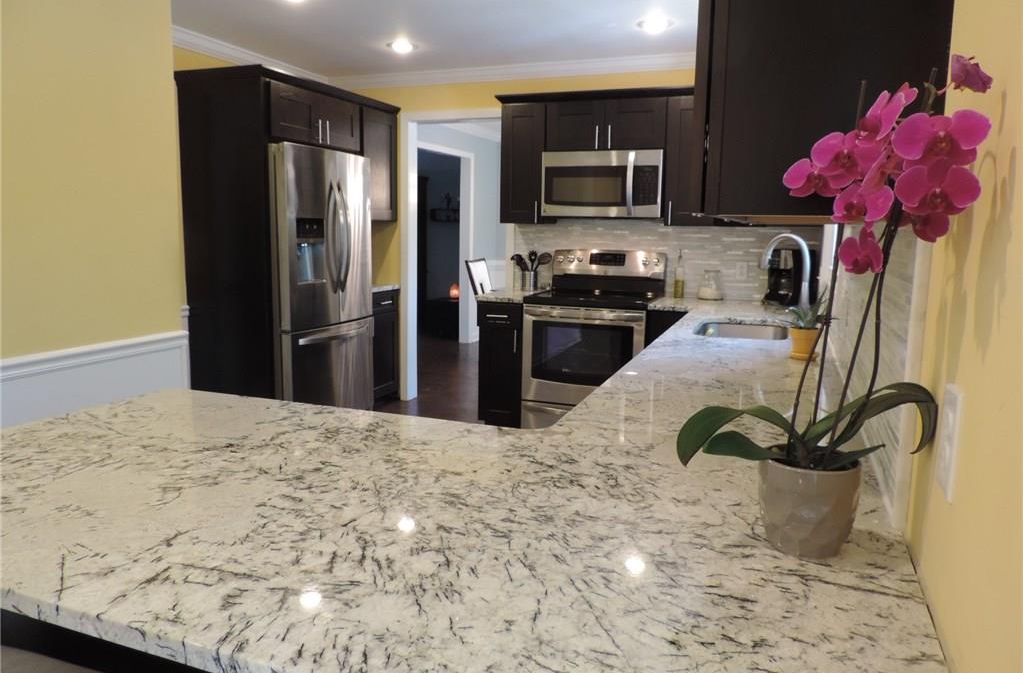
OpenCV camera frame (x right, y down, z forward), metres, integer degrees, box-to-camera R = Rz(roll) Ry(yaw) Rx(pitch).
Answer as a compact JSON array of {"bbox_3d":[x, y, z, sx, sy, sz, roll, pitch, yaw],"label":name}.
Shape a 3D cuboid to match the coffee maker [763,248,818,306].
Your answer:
[{"bbox_3d":[1.690,-0.352,4.273,0.250,0.340,0.200,-5,10,-31],"label":"coffee maker"}]

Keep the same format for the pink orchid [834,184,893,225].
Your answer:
[{"bbox_3d":[0.427,-0.161,0.860,0.068,0.052,0.055,10,12,44],"label":"pink orchid"}]

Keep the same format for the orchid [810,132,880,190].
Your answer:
[{"bbox_3d":[0.393,-0.206,0.830,0.080,0.067,0.045,7,11,34],"label":"orchid"}]

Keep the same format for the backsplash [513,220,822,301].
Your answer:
[{"bbox_3d":[0.955,-0.500,4.678,2.011,0.466,0.012,5,10,21],"label":"backsplash"}]

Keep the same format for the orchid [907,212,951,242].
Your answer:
[{"bbox_3d":[0.458,-0.129,0.780,0.065,0.055,0.040,8,11,39],"label":"orchid"}]

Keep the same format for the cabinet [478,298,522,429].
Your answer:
[{"bbox_3d":[0.043,0.180,4.793,0.302,0.876,0.655,5,10,21],"label":"cabinet"}]

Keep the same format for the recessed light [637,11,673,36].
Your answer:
[{"bbox_3d":[0.764,-1.656,3.779,0.190,0.035,0.190,5,10,21],"label":"recessed light"}]

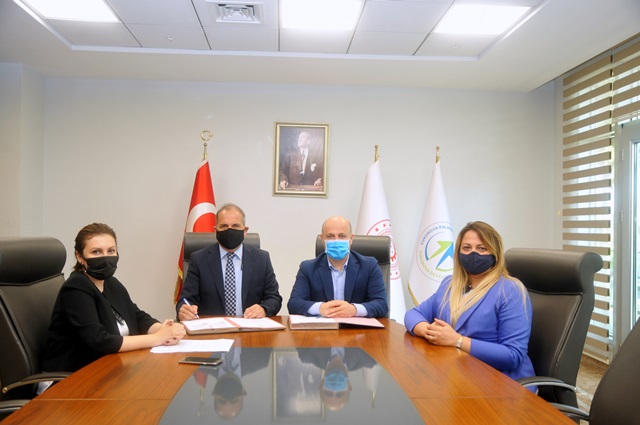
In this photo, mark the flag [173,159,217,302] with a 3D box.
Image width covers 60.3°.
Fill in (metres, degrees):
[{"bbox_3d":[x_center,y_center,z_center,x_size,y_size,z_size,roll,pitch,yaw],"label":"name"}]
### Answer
[{"bbox_3d":[-1.201,0.284,5.450,0.530,1.603,0.270,1,-1,-4],"label":"flag"}]

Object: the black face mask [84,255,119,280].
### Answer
[{"bbox_3d":[-0.826,0.208,2.080,0.085,0.100,0.135,-1,-2,44],"label":"black face mask"}]

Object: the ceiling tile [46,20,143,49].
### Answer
[{"bbox_3d":[-1.834,-1.463,4.504,0.600,0.020,0.590,1,-1,-3],"label":"ceiling tile"}]

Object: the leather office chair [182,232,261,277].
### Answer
[{"bbox_3d":[-0.608,0.721,3.233,0.620,1.194,0.700,1,-1,-6],"label":"leather office chair"}]

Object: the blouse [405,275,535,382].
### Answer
[{"bbox_3d":[0.600,0.481,2.158,0.360,0.480,0.530,2,-2,-37],"label":"blouse"}]

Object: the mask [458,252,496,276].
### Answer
[{"bbox_3d":[0.612,0.202,2.140,0.140,0.098,0.085,0,-2,25],"label":"mask"}]

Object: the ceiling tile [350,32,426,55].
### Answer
[{"bbox_3d":[0.562,-1.439,4.689,0.600,0.020,0.580,1,-1,-4],"label":"ceiling tile"}]

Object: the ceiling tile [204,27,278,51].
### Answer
[{"bbox_3d":[-0.636,-1.446,4.576,0.600,0.020,0.590,1,-1,-3],"label":"ceiling tile"}]

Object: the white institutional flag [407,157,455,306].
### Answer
[{"bbox_3d":[1.134,0.285,5.399,0.530,1.625,0.270,1,-1,-4],"label":"white institutional flag"}]

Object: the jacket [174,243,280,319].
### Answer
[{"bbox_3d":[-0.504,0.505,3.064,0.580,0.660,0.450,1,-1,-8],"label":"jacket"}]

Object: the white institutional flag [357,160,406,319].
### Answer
[{"bbox_3d":[0.561,0.298,5.380,0.540,1.607,0.270,1,-1,-4],"label":"white institutional flag"}]

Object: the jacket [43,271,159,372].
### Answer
[{"bbox_3d":[-0.870,0.465,2.128,0.360,0.470,0.470,0,-2,21],"label":"jacket"}]

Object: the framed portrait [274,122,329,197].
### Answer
[{"bbox_3d":[-0.198,-0.555,5.865,0.580,0.780,0.040,1,-1,-3],"label":"framed portrait"}]

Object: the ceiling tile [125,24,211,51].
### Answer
[{"bbox_3d":[-1.235,-1.455,4.540,0.600,0.020,0.590,1,-1,-3],"label":"ceiling tile"}]

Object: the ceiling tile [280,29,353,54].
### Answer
[{"bbox_3d":[-0.037,-1.438,4.612,0.600,0.020,0.590,1,-1,-3],"label":"ceiling tile"}]

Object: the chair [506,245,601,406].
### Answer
[{"bbox_3d":[0.648,0.710,2.102,0.680,1.160,0.620,1,-2,-16],"label":"chair"}]

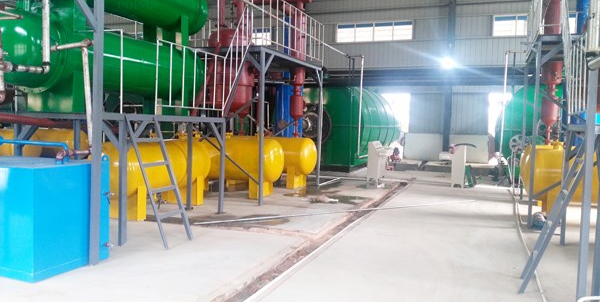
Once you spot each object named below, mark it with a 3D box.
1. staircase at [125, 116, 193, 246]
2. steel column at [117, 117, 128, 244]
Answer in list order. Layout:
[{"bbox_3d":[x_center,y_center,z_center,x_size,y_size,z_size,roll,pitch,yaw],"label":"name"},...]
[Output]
[{"bbox_3d":[-1.799,0.373,6.229,0.671,1.615,0.593,3,3,21],"label":"staircase"},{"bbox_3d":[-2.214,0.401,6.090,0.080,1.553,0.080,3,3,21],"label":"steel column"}]

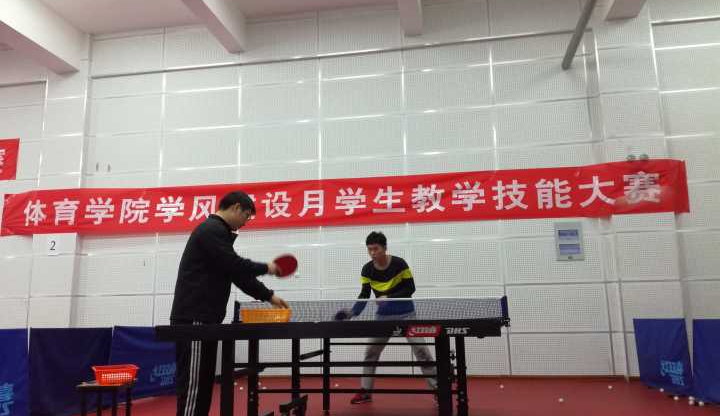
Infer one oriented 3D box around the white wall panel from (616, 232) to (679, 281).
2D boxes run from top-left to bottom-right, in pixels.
[{"bbox_3d":[3.477,0.588,6.779,0.683,0.600,0.040,-3,-11,10],"label":"white wall panel"}]

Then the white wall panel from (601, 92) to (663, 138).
[{"bbox_3d":[3.446,-1.180,7.120,0.683,0.600,0.040,-3,-11,10],"label":"white wall panel"}]

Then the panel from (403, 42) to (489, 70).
[{"bbox_3d":[1.187,-2.068,7.729,1.192,0.320,0.030,-3,-10,9],"label":"panel"}]

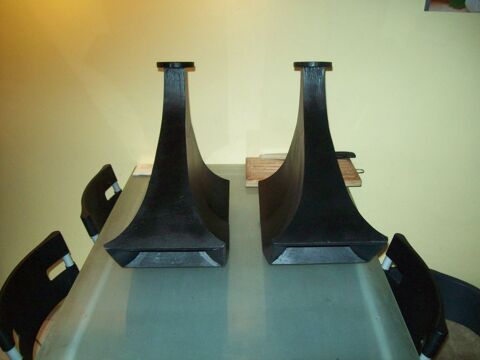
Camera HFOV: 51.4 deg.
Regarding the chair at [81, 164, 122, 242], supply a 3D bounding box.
[{"bbox_3d":[-0.290,0.391,1.866,0.490,0.800,0.420,0,24,0],"label":"chair"}]

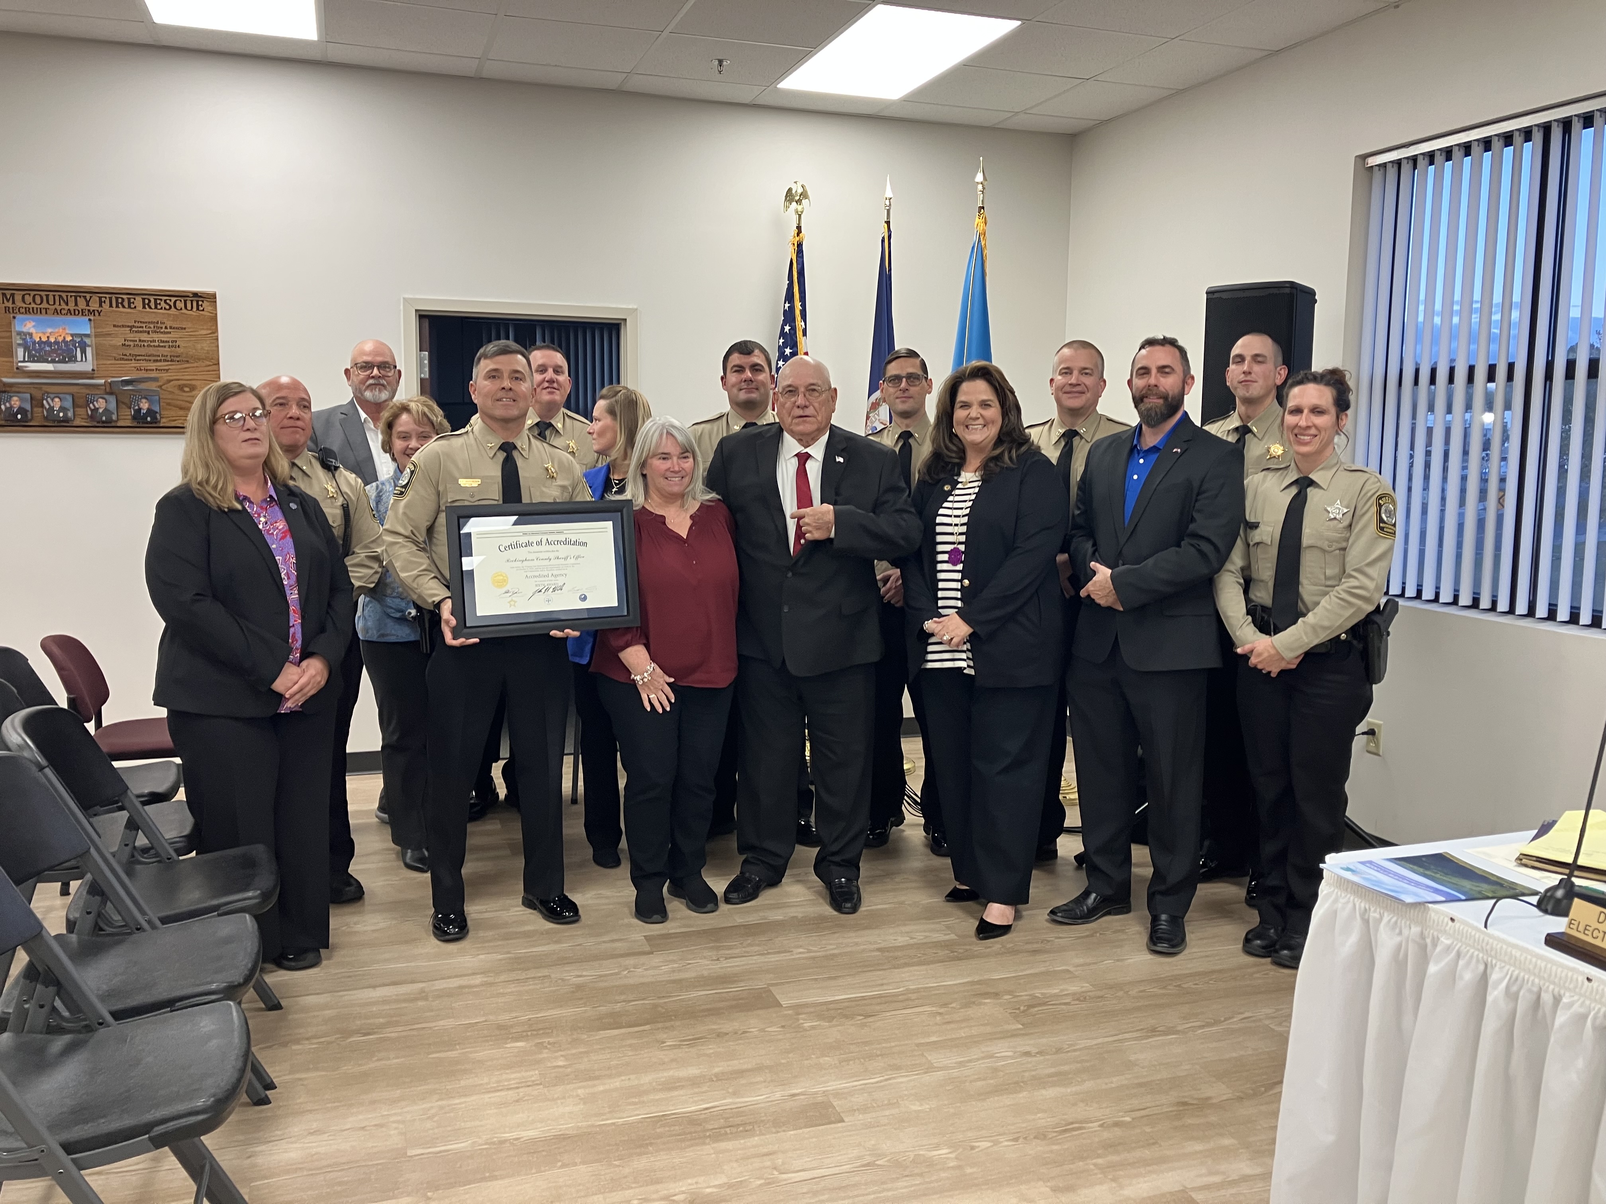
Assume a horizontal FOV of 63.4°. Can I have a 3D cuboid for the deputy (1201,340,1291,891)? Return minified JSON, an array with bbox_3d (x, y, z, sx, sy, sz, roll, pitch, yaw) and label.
[{"bbox_3d":[1.507,0.044,4.328,0.540,1.855,0.360,6,9,34],"label":"deputy"}]

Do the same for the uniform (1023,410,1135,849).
[{"bbox_3d":[0.989,0.111,4.753,0.540,1.580,0.330,4,8,20],"label":"uniform"}]

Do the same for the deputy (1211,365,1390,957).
[{"bbox_3d":[1.503,0.185,3.904,0.500,1.730,0.380,8,10,42],"label":"deputy"}]

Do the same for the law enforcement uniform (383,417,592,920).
[{"bbox_3d":[-0.945,0.205,3.937,0.600,1.517,0.380,-2,8,-22],"label":"law enforcement uniform"}]

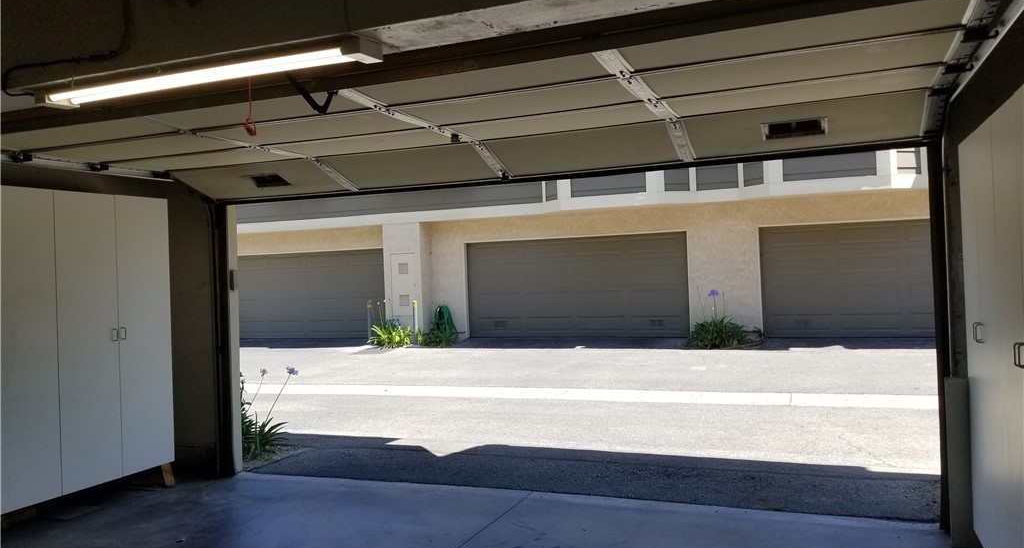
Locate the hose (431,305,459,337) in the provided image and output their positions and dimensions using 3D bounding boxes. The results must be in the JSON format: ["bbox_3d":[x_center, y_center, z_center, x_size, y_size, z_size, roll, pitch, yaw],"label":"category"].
[{"bbox_3d":[-1.538,1.048,17.238,0.680,0.740,0.220,-2,-1,22],"label":"hose"}]

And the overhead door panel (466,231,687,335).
[{"bbox_3d":[1.310,0.304,16.442,4.880,2.140,0.100,-2,-1,22],"label":"overhead door panel"}]

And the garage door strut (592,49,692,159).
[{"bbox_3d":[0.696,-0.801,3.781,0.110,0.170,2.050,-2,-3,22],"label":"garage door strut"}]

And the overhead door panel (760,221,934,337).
[{"bbox_3d":[7.141,0.081,14.107,4.880,2.140,0.100,-2,-1,22],"label":"overhead door panel"}]

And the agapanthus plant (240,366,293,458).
[{"bbox_3d":[-2.250,1.214,6.805,0.640,0.800,0.560,-2,-1,22],"label":"agapanthus plant"}]

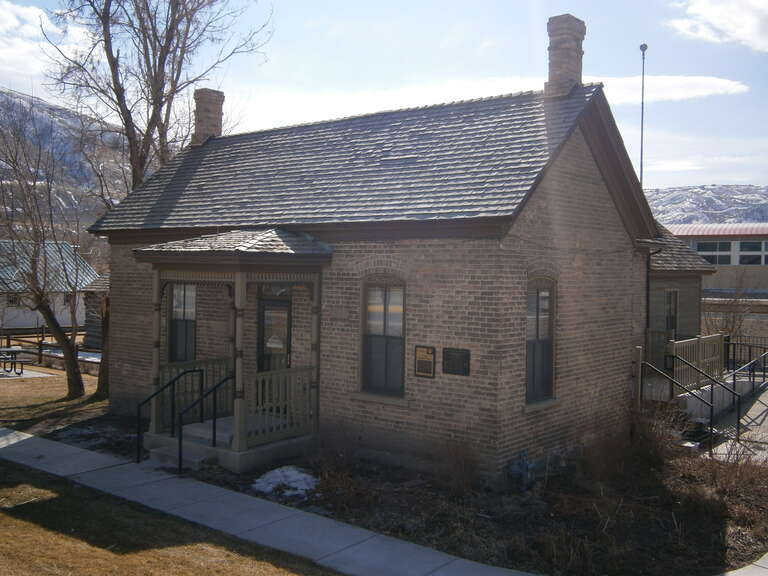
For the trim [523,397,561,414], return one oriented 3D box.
[{"bbox_3d":[2.302,1.733,11.844,0.150,0.118,1.146,2,2,39],"label":"trim"}]

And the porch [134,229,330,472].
[{"bbox_3d":[-2.491,0.873,12.876,2.540,3.725,2.038,2,2,39],"label":"porch"}]

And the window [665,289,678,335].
[{"bbox_3d":[7.391,0.714,20.451,0.100,1.377,0.992,2,2,39],"label":"window"}]

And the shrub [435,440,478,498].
[{"bbox_3d":[0.939,2.292,10.200,0.530,0.700,0.490,1,2,5],"label":"shrub"}]

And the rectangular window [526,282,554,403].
[{"bbox_3d":[2.370,0.799,11.975,0.100,1.824,0.916,2,2,39],"label":"rectangular window"}]

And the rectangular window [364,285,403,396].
[{"bbox_3d":[-0.017,0.769,12.284,0.851,1.754,0.100,2,2,39],"label":"rectangular window"}]

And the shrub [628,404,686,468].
[{"bbox_3d":[4.479,2.432,13.080,0.820,0.880,0.800,2,2,39],"label":"shrub"}]

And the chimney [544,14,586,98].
[{"bbox_3d":[2.892,-3.624,12.750,0.412,1.273,0.630,2,2,39],"label":"chimney"}]

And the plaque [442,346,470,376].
[{"bbox_3d":[1.025,1.048,11.318,0.468,0.383,0.035,2,2,39],"label":"plaque"}]

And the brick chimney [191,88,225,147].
[{"bbox_3d":[-4.051,-3.863,18.325,0.520,1.268,0.554,2,2,39],"label":"brick chimney"}]

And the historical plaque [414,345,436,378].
[{"bbox_3d":[0.597,1.081,11.665,0.379,0.459,0.035,2,2,39],"label":"historical plaque"}]

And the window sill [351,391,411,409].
[{"bbox_3d":[-0.033,1.709,12.239,1.164,0.122,0.150,2,2,39],"label":"window sill"}]

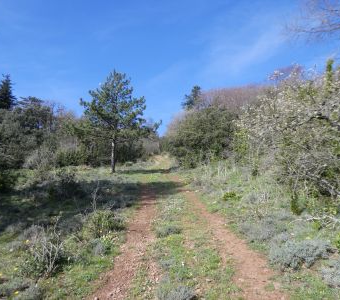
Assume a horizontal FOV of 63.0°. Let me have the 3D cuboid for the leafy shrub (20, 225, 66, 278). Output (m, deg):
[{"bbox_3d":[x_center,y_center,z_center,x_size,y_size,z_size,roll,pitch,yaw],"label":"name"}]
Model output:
[{"bbox_3d":[-1.702,1.358,3.750,0.571,0.658,0.514,0,-4,0],"label":"leafy shrub"}]

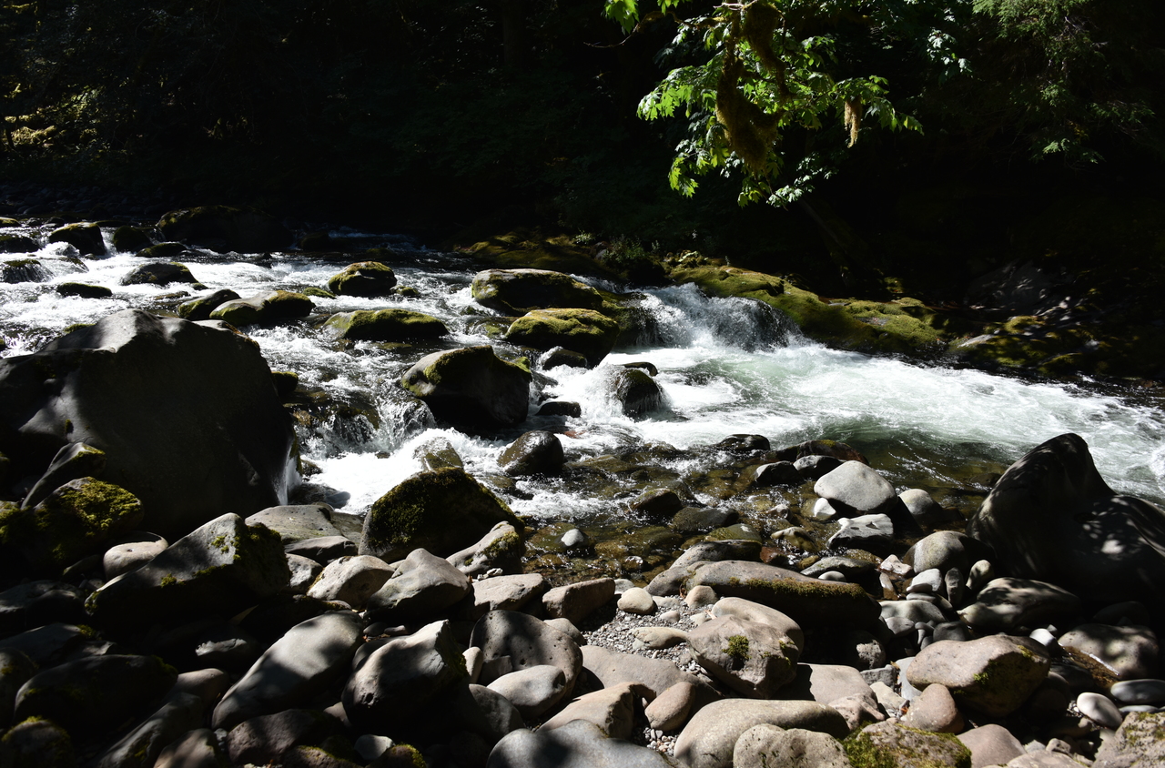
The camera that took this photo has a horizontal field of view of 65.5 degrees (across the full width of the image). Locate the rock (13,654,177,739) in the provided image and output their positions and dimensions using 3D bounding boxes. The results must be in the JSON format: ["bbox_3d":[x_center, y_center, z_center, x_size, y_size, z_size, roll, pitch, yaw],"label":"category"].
[{"bbox_3d":[-1.577,1.032,2.955,0.470,0.226,0.258,-6,15,-24],"label":"rock"}]

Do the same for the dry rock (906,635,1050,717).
[{"bbox_3d":[1.411,1.059,3.254,0.477,0.258,0.324,2,14,10],"label":"dry rock"}]

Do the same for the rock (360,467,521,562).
[{"bbox_3d":[-0.775,0.733,5.005,0.868,0.496,0.608,-2,14,-8],"label":"rock"}]

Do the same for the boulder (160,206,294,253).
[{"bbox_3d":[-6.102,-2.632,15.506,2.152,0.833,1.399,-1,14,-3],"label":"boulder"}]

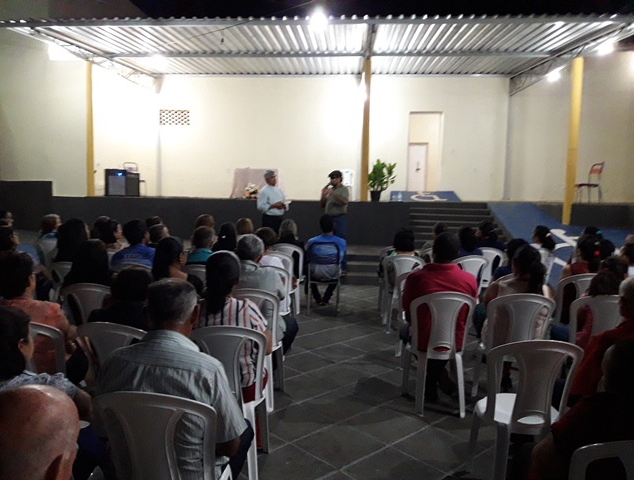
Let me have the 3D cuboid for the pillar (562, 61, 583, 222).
[{"bbox_3d":[4.978,-1.903,10.105,0.180,3.220,0.180,1,6,4],"label":"pillar"}]

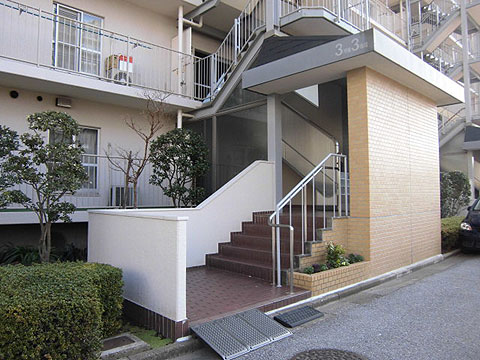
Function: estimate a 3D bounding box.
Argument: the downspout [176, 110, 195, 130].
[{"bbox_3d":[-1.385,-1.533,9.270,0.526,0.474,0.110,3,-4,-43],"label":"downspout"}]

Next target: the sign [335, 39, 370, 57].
[{"bbox_3d":[1.655,-1.988,5.359,0.020,0.190,0.541,3,-4,-43],"label":"sign"}]

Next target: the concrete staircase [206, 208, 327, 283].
[{"bbox_3d":[0.484,1.030,6.070,1.392,0.881,1.684,3,-4,-43],"label":"concrete staircase"}]

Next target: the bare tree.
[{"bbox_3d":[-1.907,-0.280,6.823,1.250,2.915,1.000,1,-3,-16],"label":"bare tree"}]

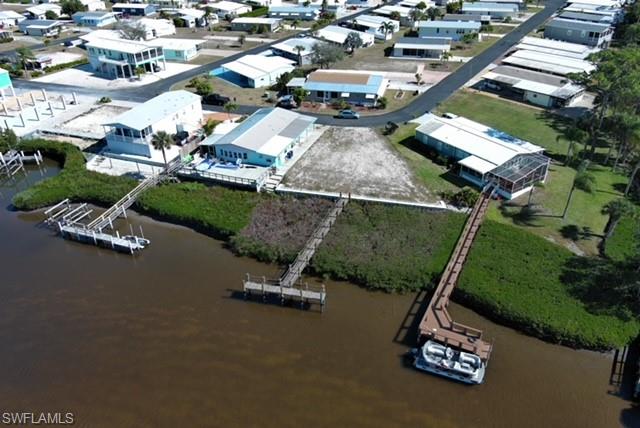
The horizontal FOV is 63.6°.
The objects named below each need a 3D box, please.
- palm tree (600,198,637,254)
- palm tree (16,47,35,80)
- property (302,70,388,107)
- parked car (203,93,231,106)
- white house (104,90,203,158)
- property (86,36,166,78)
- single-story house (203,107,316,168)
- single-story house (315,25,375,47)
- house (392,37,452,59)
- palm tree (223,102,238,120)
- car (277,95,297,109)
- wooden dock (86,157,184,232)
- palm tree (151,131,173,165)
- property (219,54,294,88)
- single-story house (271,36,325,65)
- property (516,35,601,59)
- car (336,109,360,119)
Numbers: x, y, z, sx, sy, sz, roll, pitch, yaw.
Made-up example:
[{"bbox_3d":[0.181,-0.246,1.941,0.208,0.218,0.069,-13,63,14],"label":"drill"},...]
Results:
[{"bbox_3d":[35.003,0.709,61.314,4.300,6.400,4.300,-1,30,0],"label":"palm tree"},{"bbox_3d":[-76.940,-39.350,135.170,5.170,7.420,4.880,14,37,24],"label":"palm tree"},{"bbox_3d":[5.636,-28.231,115.378,16.600,3.600,13.200,5,32,7],"label":"property"},{"bbox_3d":[-23.070,-25.360,114.390,6.100,1.950,2.050,8,35,17],"label":"parked car"},{"bbox_3d":[-32.052,-18.149,100.566,9.540,6.424,19.196,11,34,19],"label":"white house"},{"bbox_3d":[-53.560,-43.104,140.520,20.831,7.222,10.440,19,37,29],"label":"property"},{"bbox_3d":[-11.141,-15.180,97.581,14.704,3.749,18.257,11,34,19],"label":"single-story house"},{"bbox_3d":[7.211,-52.939,155.108,12.300,3.400,18.500,-25,40,-34],"label":"single-story house"},{"bbox_3d":[29.884,-48.525,149.489,14.562,3.698,11.286,9,33,16],"label":"house"},{"bbox_3d":[-18.310,-21.000,105.650,3.120,3.710,3.120,2,33,8],"label":"palm tree"},{"bbox_3d":[-6.780,-24.570,112.040,1.950,1.750,4.700,9,35,18],"label":"car"},{"bbox_3d":[-26.457,-2.828,77.368,1.800,2.600,22.700,10,33,15],"label":"wooden dock"},{"bbox_3d":[-27.362,-11.192,89.571,3.500,6.100,3.500,11,34,19],"label":"palm tree"},{"bbox_3d":[-14.462,-35.650,127.535,14.800,3.300,14.700,-25,40,-34],"label":"property"},{"bbox_3d":[-6.039,-46.029,145.896,9.000,4.000,15.000,-22,36,-32],"label":"single-story house"},{"bbox_3d":[68.130,-47.230,149.610,21.030,3.300,12.490,27,42,37],"label":"property"},{"bbox_3d":[6.021,-20.201,103.302,4.400,1.500,1.800,4,30,9],"label":"car"}]

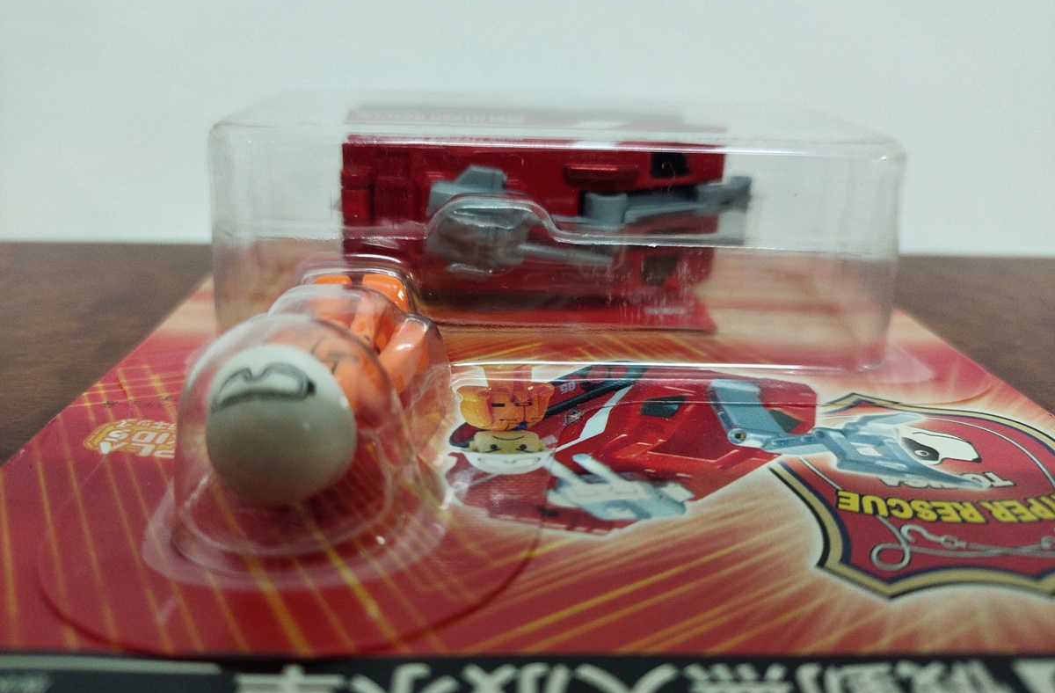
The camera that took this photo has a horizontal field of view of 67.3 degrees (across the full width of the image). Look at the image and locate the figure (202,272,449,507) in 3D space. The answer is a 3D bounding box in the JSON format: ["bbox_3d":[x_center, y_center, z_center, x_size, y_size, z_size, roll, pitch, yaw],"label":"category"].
[{"bbox_3d":[-0.029,0.004,0.113,0.027,0.019,0.051,3,22,1],"label":"figure"}]

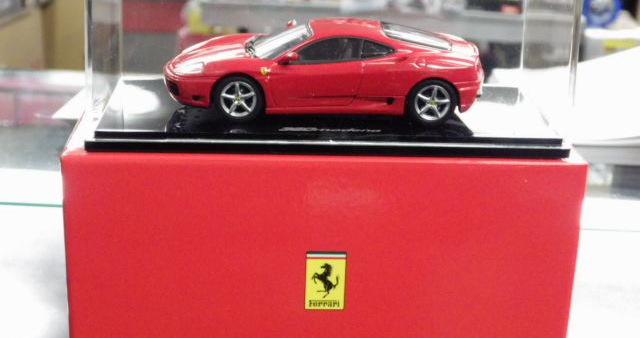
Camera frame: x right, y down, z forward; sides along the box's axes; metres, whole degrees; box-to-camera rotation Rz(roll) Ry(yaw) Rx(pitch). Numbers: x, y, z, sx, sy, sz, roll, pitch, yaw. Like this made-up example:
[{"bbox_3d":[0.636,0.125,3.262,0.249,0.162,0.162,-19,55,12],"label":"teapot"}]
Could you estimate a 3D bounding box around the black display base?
[{"bbox_3d":[0.002,-0.018,0.362,0.147,0.006,0.067,1,19,-3],"label":"black display base"}]

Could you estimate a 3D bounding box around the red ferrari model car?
[{"bbox_3d":[0.002,-0.034,0.357,0.104,0.028,0.047,1,19,-2],"label":"red ferrari model car"}]

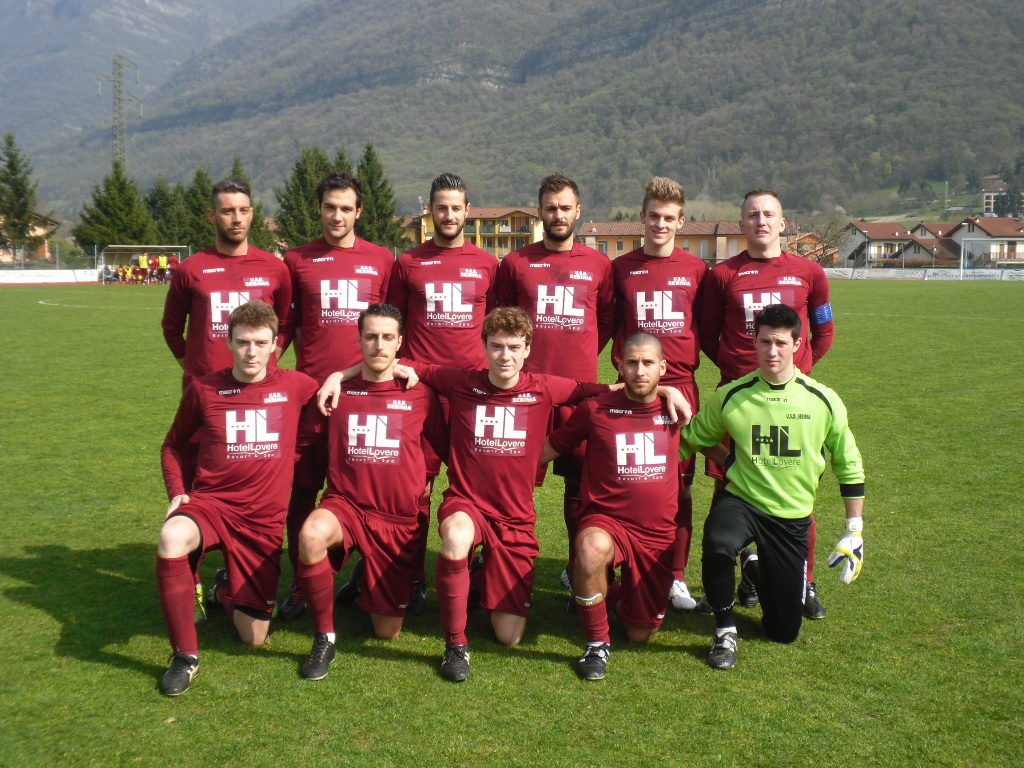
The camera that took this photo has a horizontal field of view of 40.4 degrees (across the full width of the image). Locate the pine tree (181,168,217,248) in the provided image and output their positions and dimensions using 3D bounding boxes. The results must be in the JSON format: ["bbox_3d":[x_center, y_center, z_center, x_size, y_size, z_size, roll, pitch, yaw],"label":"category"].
[{"bbox_3d":[-21.422,-11.100,96.390,2.900,7.578,2.900,0,5,0],"label":"pine tree"}]

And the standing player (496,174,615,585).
[{"bbox_3d":[0.180,0.038,5.764,0.500,1.795,0.340,0,5,0],"label":"standing player"}]

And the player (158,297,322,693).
[{"bbox_3d":[-1.008,0.345,5.141,0.580,1.302,0.980,0,5,-3],"label":"player"}]

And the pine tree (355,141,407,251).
[{"bbox_3d":[-9.961,-12.432,99.278,5.000,9.515,5.000,0,5,0],"label":"pine tree"}]

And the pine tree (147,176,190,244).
[{"bbox_3d":[-25.439,-11.599,102.368,3.900,7.290,3.900,0,5,0],"label":"pine tree"}]

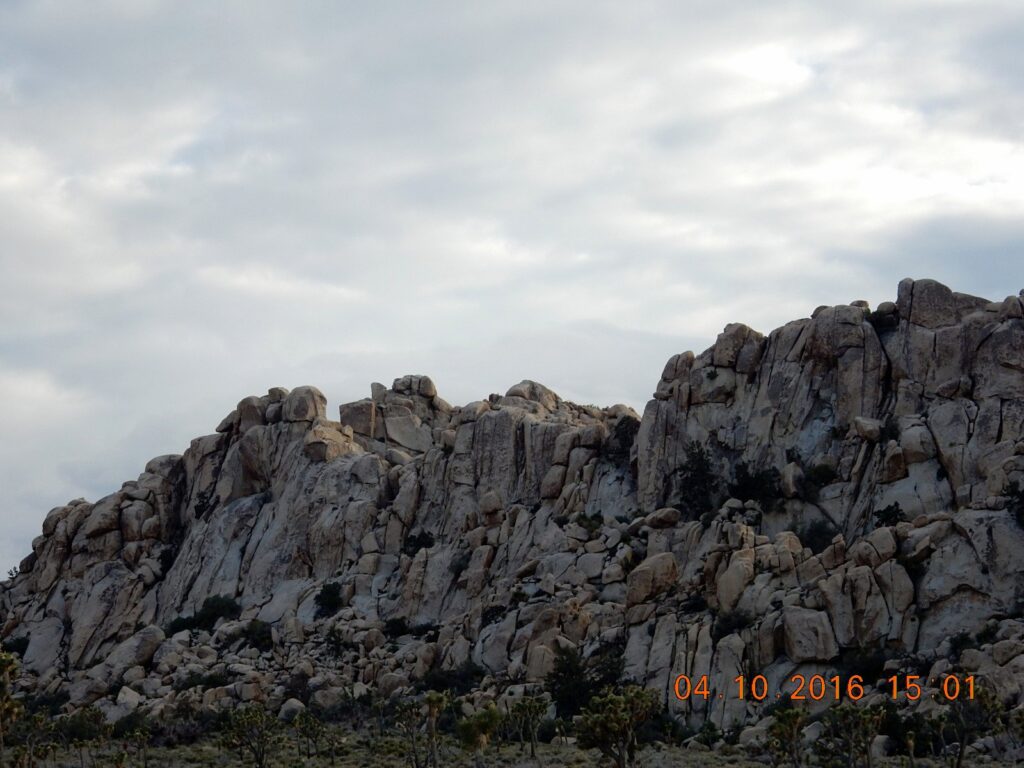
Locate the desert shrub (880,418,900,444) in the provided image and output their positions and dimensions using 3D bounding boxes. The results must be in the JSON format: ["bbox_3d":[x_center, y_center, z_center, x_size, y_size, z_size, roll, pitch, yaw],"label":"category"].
[{"bbox_3d":[33.967,4.083,223.000,1.790,2.330,1.530,0,-8,0],"label":"desert shrub"}]

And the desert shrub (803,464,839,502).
[{"bbox_3d":[28.601,9.210,230.000,3.240,3.482,2.754,0,-8,0],"label":"desert shrub"}]

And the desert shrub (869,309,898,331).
[{"bbox_3d":[34.984,-6.074,234.000,2.830,2.070,2.400,0,-8,0],"label":"desert shrub"}]

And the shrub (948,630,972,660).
[{"bbox_3d":[37.042,21.656,205.000,1.897,2.287,1.708,0,-8,0],"label":"shrub"}]

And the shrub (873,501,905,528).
[{"bbox_3d":[33.030,11.450,218.000,2.750,2.410,2.610,0,-8,0],"label":"shrub"}]

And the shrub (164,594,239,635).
[{"bbox_3d":[-25.327,18.923,204.000,6.080,3.280,3.950,0,-8,0],"label":"shrub"}]

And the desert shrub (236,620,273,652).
[{"bbox_3d":[-20.520,20.120,198.000,2.810,2.500,2.670,0,-8,0],"label":"desert shrub"}]

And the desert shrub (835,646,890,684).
[{"bbox_3d":[26.800,21.520,190.000,4.200,2.850,3.690,0,-8,0],"label":"desert shrub"}]

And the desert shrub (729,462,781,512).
[{"bbox_3d":[22.250,9.542,228.000,4.771,4.633,3.817,0,-8,0],"label":"desert shrub"}]

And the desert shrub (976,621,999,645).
[{"bbox_3d":[39.228,20.501,205.000,1.810,1.980,1.540,0,-8,0],"label":"desert shrub"}]

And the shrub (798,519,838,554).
[{"bbox_3d":[27.427,13.624,222.000,3.484,3.184,2.962,0,-8,0],"label":"shrub"}]

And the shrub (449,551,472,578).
[{"bbox_3d":[-4.518,15.791,218.000,2.106,2.345,1.790,0,-8,0],"label":"shrub"}]

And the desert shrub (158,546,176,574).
[{"bbox_3d":[-31.193,16.027,225.000,1.630,2.420,1.467,0,-8,0],"label":"desert shrub"}]

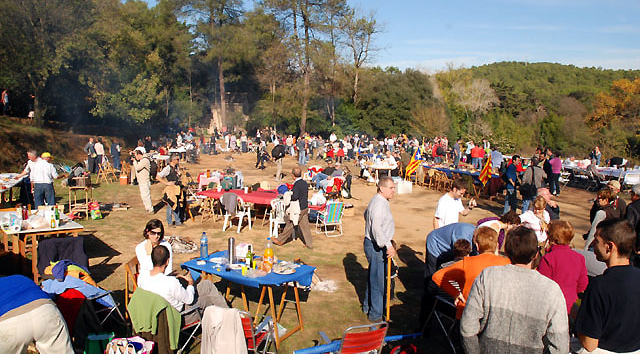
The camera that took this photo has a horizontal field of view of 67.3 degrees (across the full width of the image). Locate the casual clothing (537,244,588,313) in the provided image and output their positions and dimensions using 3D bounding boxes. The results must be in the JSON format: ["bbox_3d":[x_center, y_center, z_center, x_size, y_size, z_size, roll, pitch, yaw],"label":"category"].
[{"bbox_3d":[2.124,0.889,4.213,0.450,0.620,0.290,-1,6,-11],"label":"casual clothing"}]

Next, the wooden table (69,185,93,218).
[{"bbox_3d":[-6.271,0.632,12.519,0.470,0.770,0.500,-1,6,-11],"label":"wooden table"}]

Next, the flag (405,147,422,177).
[{"bbox_3d":[3.886,-0.648,20.000,0.700,1.200,0.250,3,6,12],"label":"flag"}]

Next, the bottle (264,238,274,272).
[{"bbox_3d":[-0.553,0.865,5.276,0.100,0.340,0.100,0,6,0],"label":"bottle"}]

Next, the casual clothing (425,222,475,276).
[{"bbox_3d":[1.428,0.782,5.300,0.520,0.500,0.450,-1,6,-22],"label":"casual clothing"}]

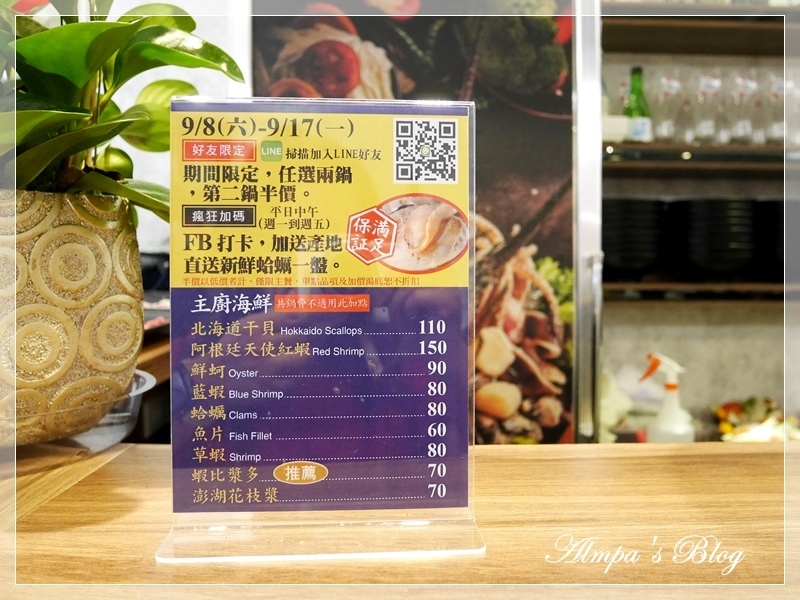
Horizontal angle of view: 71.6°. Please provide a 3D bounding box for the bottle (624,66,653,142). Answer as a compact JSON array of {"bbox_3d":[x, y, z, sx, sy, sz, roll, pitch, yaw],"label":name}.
[{"bbox_3d":[0.651,-0.530,1.515,0.071,0.219,0.071,0,1,17],"label":"bottle"}]

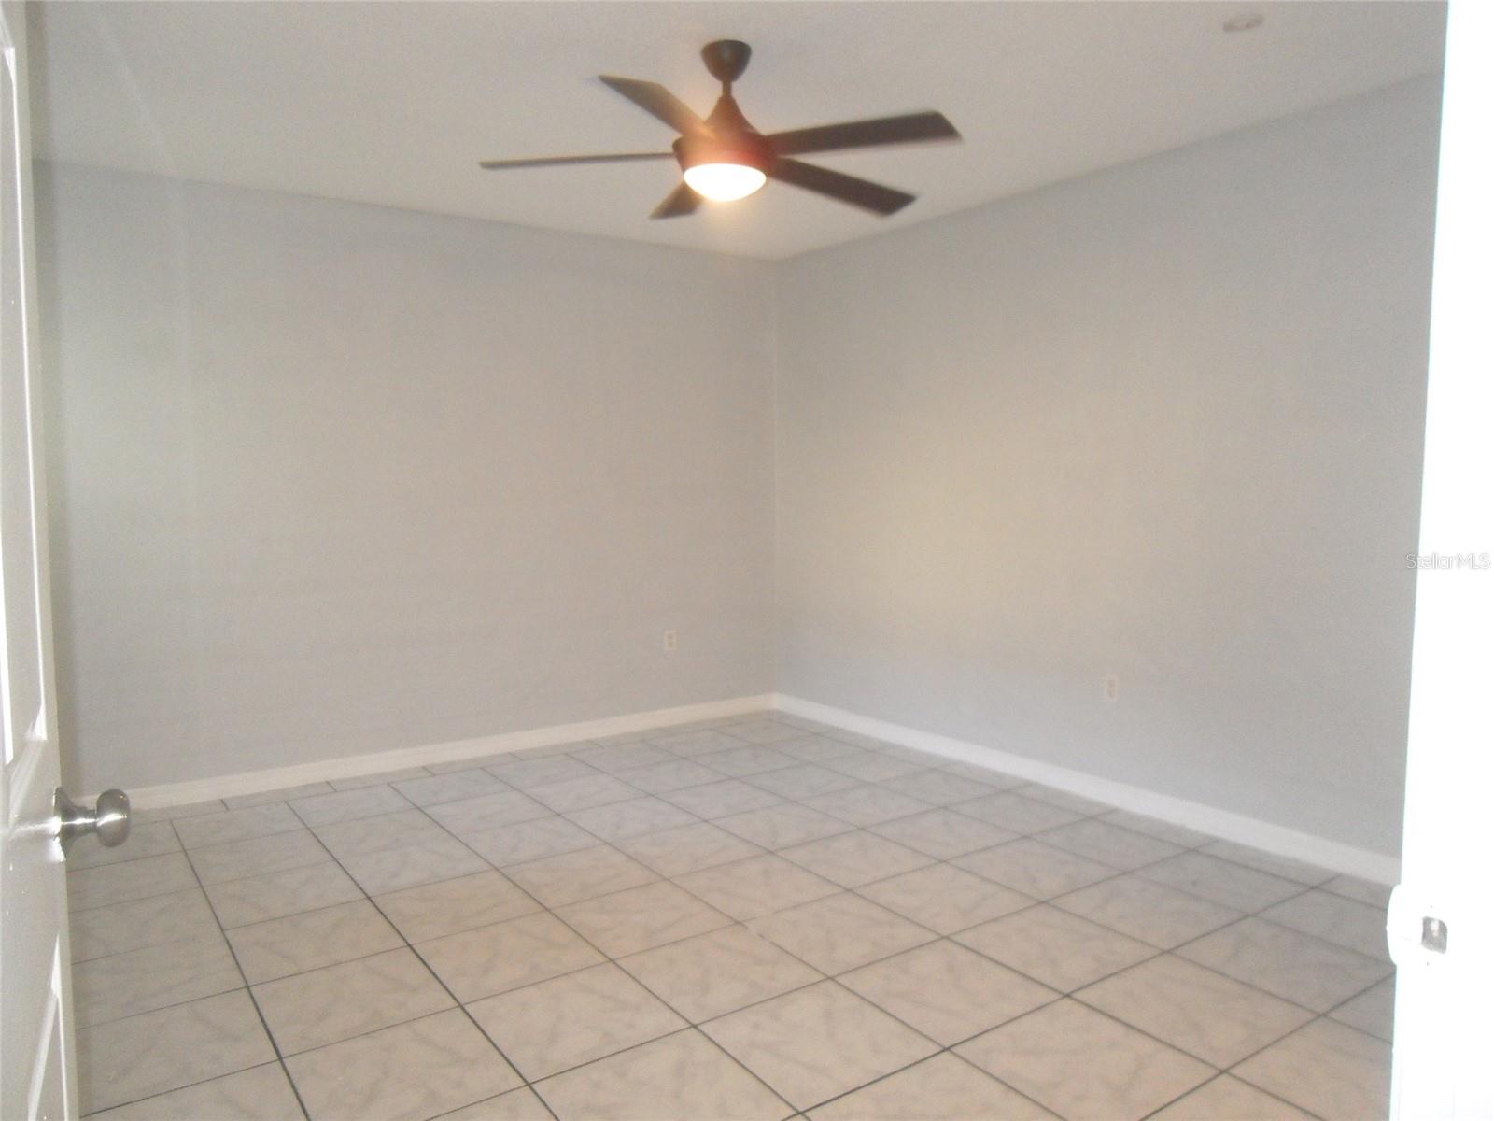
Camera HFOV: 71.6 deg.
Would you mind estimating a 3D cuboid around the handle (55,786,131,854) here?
[{"bbox_3d":[-0.619,0.246,0.984,0.057,0.064,0.064,-3,5,-29],"label":"handle"}]

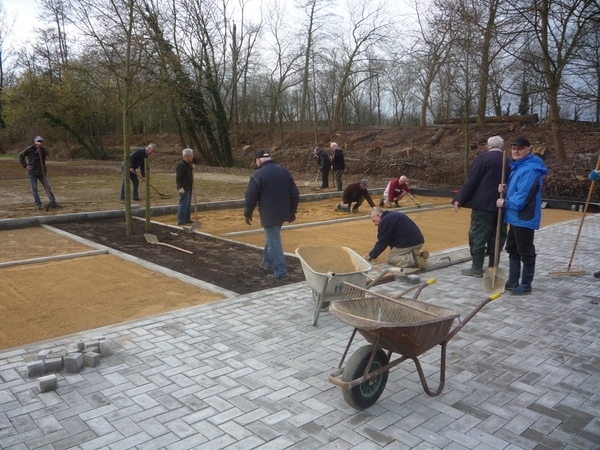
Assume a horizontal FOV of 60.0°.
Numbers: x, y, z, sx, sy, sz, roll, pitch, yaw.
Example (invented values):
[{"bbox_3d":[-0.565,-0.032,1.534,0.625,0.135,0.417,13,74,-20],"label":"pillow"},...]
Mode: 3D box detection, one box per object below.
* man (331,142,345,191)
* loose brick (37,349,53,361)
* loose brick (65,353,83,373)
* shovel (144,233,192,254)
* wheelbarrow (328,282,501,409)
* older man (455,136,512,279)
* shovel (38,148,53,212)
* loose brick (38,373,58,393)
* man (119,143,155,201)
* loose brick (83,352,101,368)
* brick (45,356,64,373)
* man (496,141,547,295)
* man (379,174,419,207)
[{"bbox_3d":[1.278,-1.924,17.359,0.487,1.626,0.487,-1,8,-12],"label":"man"},{"bbox_3d":[-1.860,0.961,3.791,0.072,0.080,0.107,0,8,-5],"label":"loose brick"},{"bbox_3d":[-1.599,0.975,3.684,0.079,0.102,0.094,0,8,-2],"label":"loose brick"},{"bbox_3d":[-2.152,0.269,8.521,0.254,0.173,1.537,-7,11,-41],"label":"shovel"},{"bbox_3d":[0.724,0.767,3.436,1.410,0.610,0.620,-7,11,-43],"label":"wheelbarrow"},{"bbox_3d":[2.372,-0.256,6.657,0.640,1.760,0.460,0,8,-1],"label":"older man"},{"bbox_3d":[-5.903,-1.087,12.028,0.183,1.522,0.244,-11,7,-4],"label":"shovel"},{"bbox_3d":[-1.640,1.030,3.377,0.102,0.078,0.063,-6,11,-39],"label":"loose brick"},{"bbox_3d":[-4.395,-1.435,14.154,0.913,1.575,0.528,-2,8,-16],"label":"man"},{"bbox_3d":[-1.506,0.969,3.764,0.105,0.078,0.070,5,9,28],"label":"loose brick"},{"bbox_3d":[-1.739,0.990,3.682,0.106,0.074,0.076,-2,9,-18],"label":"brick"},{"bbox_3d":[2.447,-0.089,5.723,0.467,1.712,0.507,1,8,0],"label":"man"},{"bbox_3d":[2.809,-0.954,14.860,0.950,0.950,0.700,8,11,41],"label":"man"}]

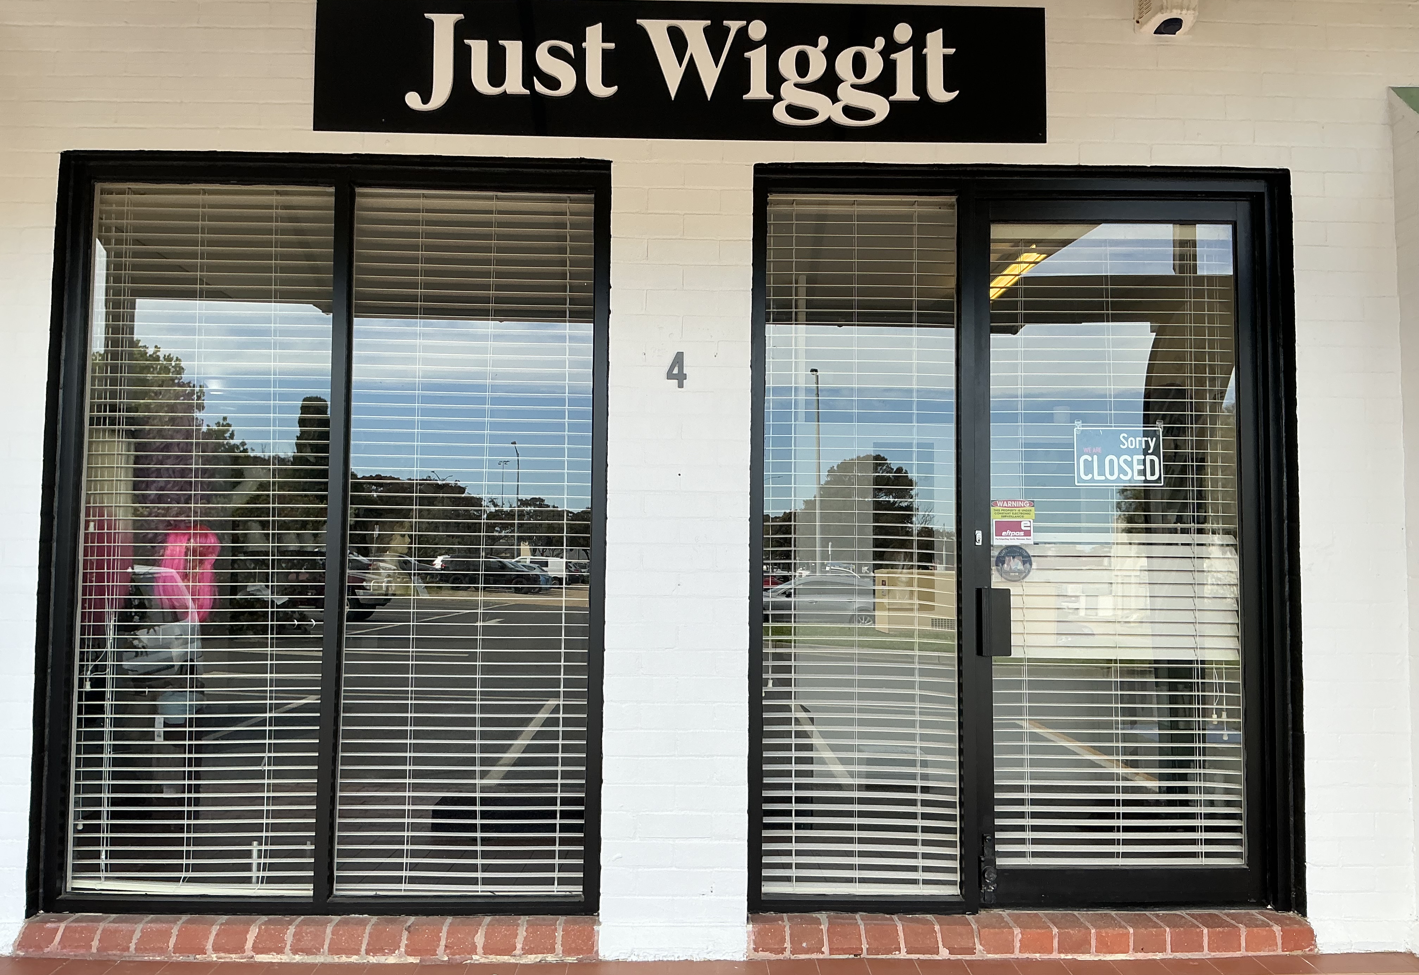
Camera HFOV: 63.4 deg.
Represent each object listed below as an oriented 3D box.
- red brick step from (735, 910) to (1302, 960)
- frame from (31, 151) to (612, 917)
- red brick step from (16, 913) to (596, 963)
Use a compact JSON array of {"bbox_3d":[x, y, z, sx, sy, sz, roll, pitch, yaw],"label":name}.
[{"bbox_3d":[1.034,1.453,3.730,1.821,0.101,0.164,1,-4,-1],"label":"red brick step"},{"bbox_3d":[-1.242,0.162,3.849,1.736,2.398,0.070,1,-4,-1],"label":"frame"},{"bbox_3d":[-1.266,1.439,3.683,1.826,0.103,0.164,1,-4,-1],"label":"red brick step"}]

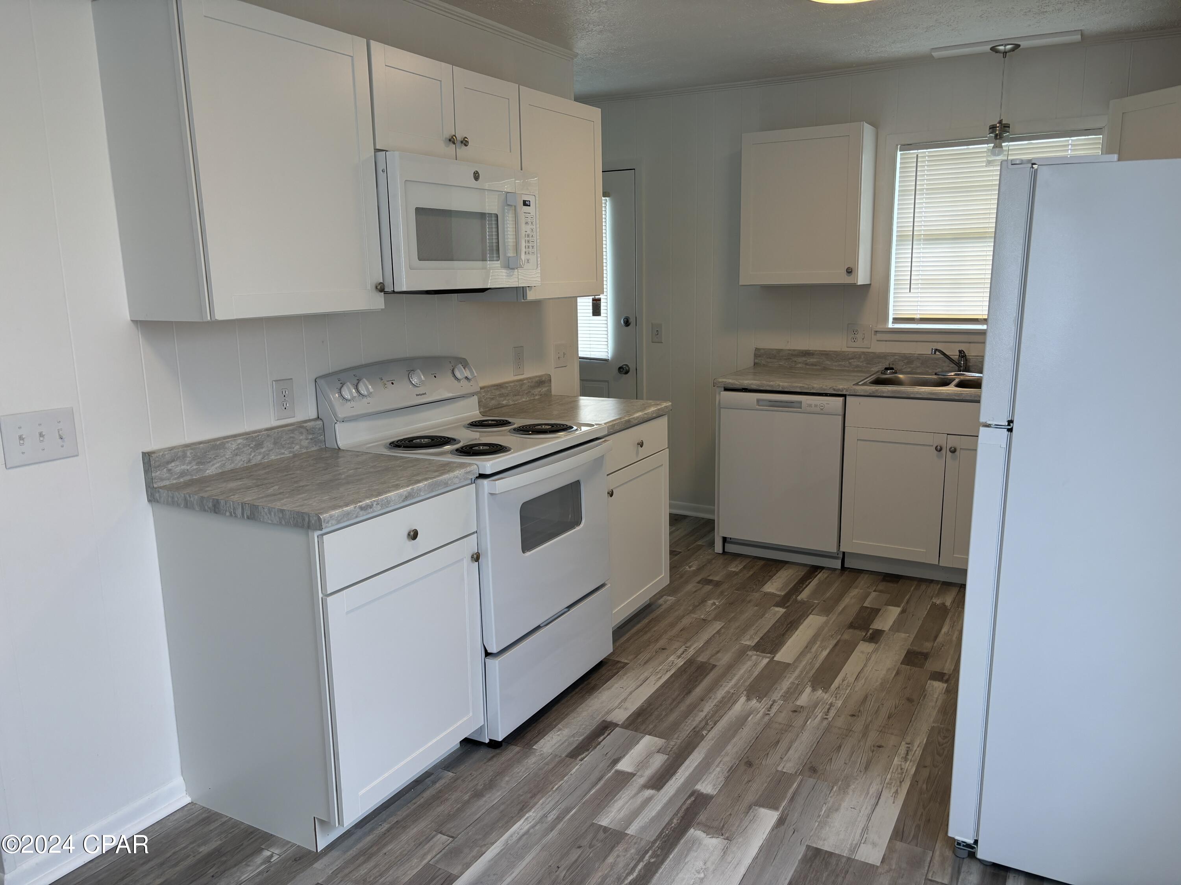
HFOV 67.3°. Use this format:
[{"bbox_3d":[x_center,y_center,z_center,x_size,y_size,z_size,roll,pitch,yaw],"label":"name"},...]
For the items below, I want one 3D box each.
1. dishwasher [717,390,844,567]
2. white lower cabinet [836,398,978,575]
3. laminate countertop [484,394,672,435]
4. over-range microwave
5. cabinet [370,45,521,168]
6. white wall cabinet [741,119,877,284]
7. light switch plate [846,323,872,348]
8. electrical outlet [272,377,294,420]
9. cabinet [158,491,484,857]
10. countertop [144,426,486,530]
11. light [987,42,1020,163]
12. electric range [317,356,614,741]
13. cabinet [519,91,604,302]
[{"bbox_3d":[1.072,0.135,4.630,0.610,0.866,0.598,5,12,29],"label":"dishwasher"},{"bbox_3d":[1.748,0.178,4.280,0.906,0.868,0.612,5,12,29],"label":"white lower cabinet"},{"bbox_3d":[-0.077,-0.126,3.630,0.630,0.041,0.605,5,12,29],"label":"laminate countertop"},{"bbox_3d":[-0.529,-0.707,2.947,0.410,0.404,0.756,5,12,29],"label":"over-range microwave"},{"bbox_3d":[-0.573,-1.060,2.900,0.325,0.304,0.756,5,12,29],"label":"cabinet"},{"bbox_3d":[1.112,-1.192,4.534,0.603,0.764,0.325,5,12,29],"label":"white wall cabinet"},{"bbox_3d":[1.421,-0.561,4.687,0.120,0.118,0.010,5,12,29],"label":"light switch plate"},{"bbox_3d":[-0.945,-0.133,2.739,0.008,0.118,0.072,5,12,29],"label":"electrical outlet"},{"bbox_3d":[-0.746,0.561,2.562,0.630,0.878,0.599,5,12,29],"label":"cabinet"},{"bbox_3d":[-0.746,0.065,2.450,0.630,0.132,0.608,5,12,29],"label":"countertop"},{"bbox_3d":[1.866,-1.528,4.033,0.127,0.515,0.127,5,12,29],"label":"light"},{"bbox_3d":[-0.381,0.304,3.096,0.690,1.166,0.757,5,12,29],"label":"electric range"},{"bbox_3d":[-0.234,-0.966,3.564,0.322,0.755,0.610,5,12,29],"label":"cabinet"}]

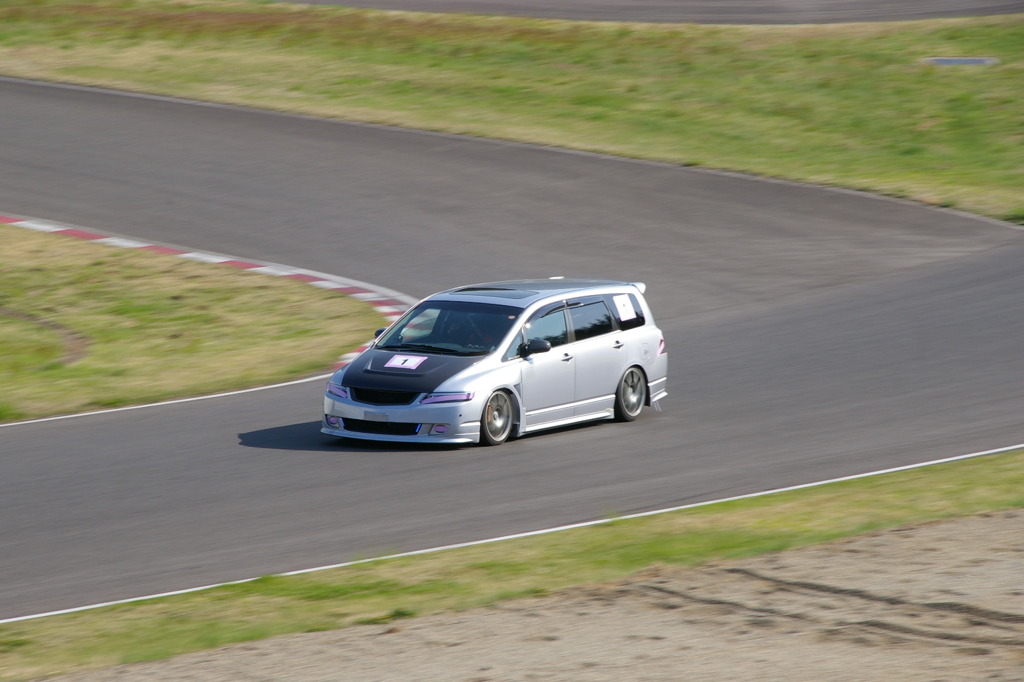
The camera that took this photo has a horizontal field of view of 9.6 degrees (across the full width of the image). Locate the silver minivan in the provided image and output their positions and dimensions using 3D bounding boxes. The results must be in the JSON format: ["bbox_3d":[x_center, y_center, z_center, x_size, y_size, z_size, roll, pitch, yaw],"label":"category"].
[{"bbox_3d":[-0.159,0.183,64.328,1.820,1.500,4.780,4,7,30],"label":"silver minivan"}]

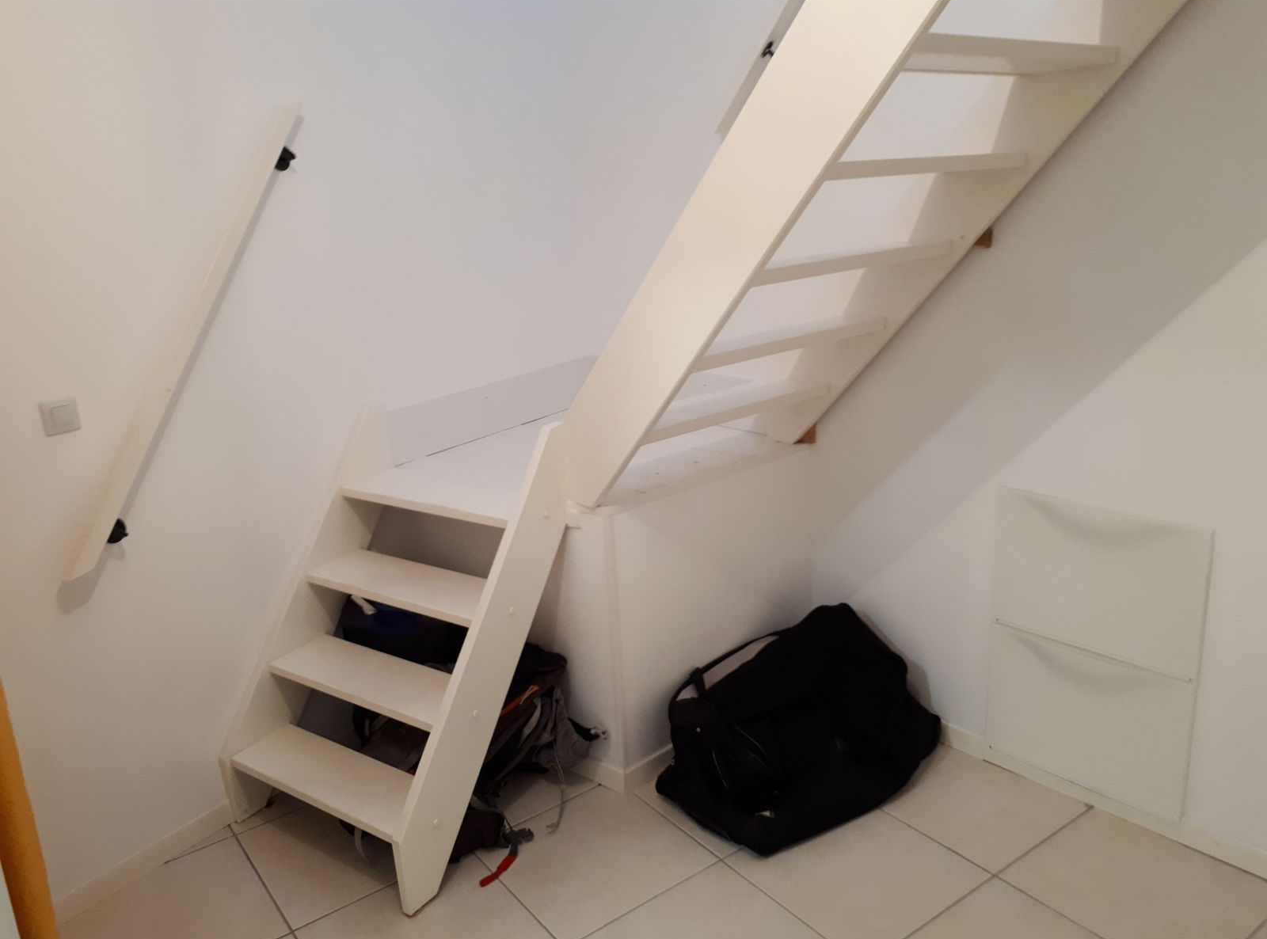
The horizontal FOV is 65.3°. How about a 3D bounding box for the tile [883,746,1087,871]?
[{"bbox_3d":[0.884,0.871,2.619,0.425,0.010,0.450,-14,20,-34],"label":"tile"}]

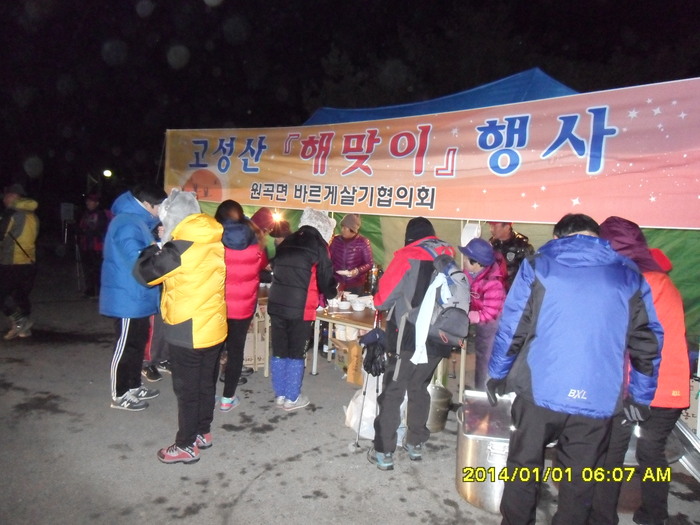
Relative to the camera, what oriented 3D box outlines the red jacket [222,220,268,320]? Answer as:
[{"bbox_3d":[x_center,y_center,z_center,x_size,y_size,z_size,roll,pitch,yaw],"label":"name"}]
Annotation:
[{"bbox_3d":[-0.856,0.058,3.830,0.460,0.760,0.360,4,6,14],"label":"red jacket"}]

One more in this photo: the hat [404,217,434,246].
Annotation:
[{"bbox_3d":[0.425,-0.190,2.970,0.190,0.210,0.230,-2,-3,-25],"label":"hat"}]

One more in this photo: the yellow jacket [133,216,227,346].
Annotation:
[{"bbox_3d":[-1.008,0.114,2.920,0.480,0.800,0.530,3,8,27],"label":"yellow jacket"}]

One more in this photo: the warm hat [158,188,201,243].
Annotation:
[{"bbox_3d":[-1.005,-0.277,2.860,0.250,0.310,0.220,3,8,10],"label":"warm hat"}]

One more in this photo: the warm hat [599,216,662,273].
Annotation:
[{"bbox_3d":[1.283,-0.082,2.220,0.220,0.260,0.270,-5,-2,-30],"label":"warm hat"}]

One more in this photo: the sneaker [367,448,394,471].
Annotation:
[{"bbox_3d":[0.189,1.202,3.054,0.105,0.130,0.270,-3,10,-32],"label":"sneaker"}]

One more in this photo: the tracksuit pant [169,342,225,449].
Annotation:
[{"bbox_3d":[-0.939,0.667,2.970,0.290,0.900,0.360,3,8,25],"label":"tracksuit pant"}]

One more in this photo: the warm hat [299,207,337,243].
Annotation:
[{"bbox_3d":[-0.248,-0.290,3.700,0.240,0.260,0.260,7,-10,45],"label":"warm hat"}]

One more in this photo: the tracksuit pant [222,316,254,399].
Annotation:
[{"bbox_3d":[-0.895,0.611,3.810,0.340,0.840,0.230,4,6,14],"label":"tracksuit pant"}]

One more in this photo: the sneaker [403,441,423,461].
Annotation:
[{"bbox_3d":[0.401,1.193,3.164,0.105,0.130,0.270,-3,10,-32],"label":"sneaker"}]

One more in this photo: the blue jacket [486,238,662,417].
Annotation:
[{"bbox_3d":[0.904,0.257,1.980,0.670,0.720,0.380,1,8,15],"label":"blue jacket"}]

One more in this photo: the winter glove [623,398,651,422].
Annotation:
[{"bbox_3d":[1.151,0.591,1.950,0.100,0.130,0.110,1,7,10],"label":"winter glove"}]

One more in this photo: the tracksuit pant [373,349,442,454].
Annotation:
[{"bbox_3d":[0.361,0.740,3.050,0.400,0.850,0.320,-1,6,-30],"label":"tracksuit pant"}]

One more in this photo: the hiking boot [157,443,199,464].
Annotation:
[{"bbox_3d":[-1.048,1.169,2.985,0.280,0.120,0.110,3,8,5],"label":"hiking boot"}]

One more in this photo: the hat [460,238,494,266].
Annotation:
[{"bbox_3d":[0.890,-0.057,3.400,0.260,0.150,0.240,28,2,-8],"label":"hat"}]

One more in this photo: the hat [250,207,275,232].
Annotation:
[{"bbox_3d":[-0.838,-0.402,4.650,0.220,0.240,0.240,-1,7,0],"label":"hat"}]

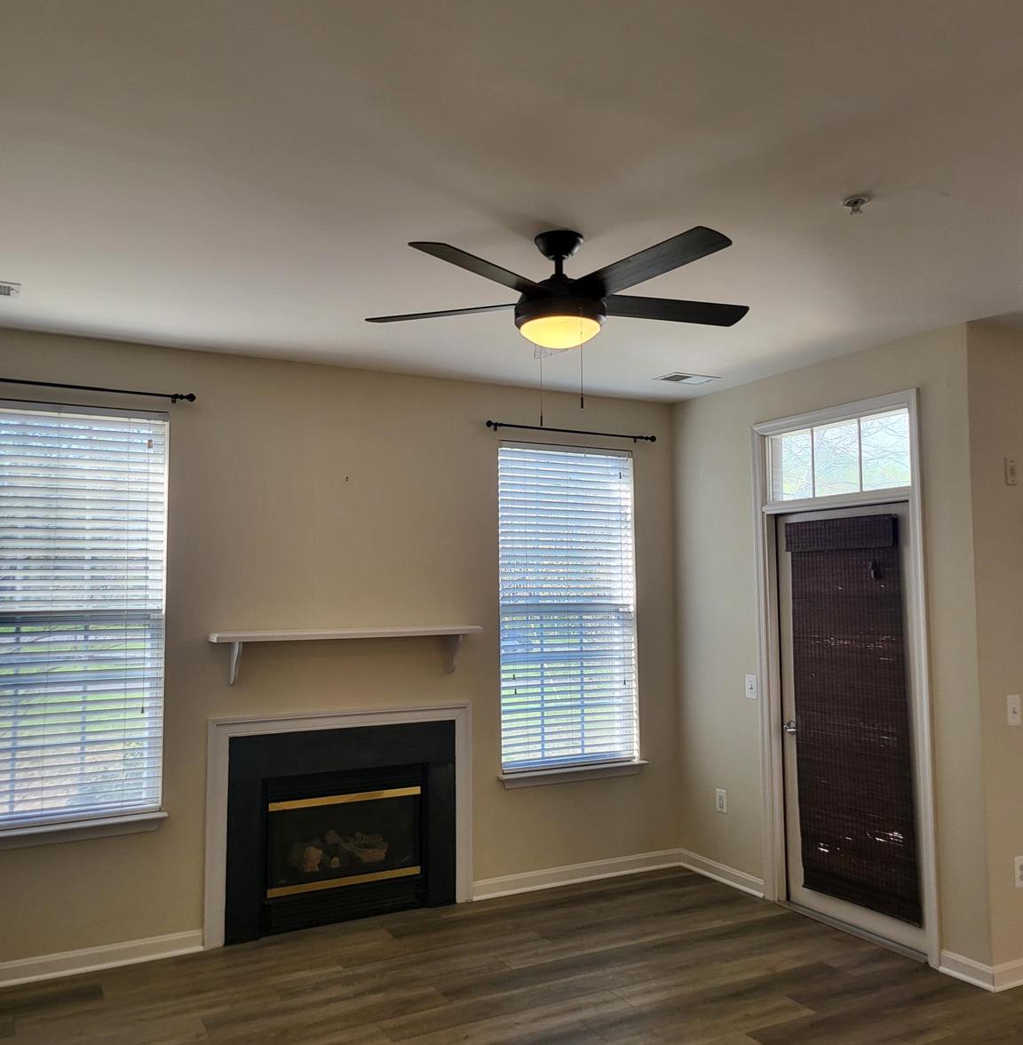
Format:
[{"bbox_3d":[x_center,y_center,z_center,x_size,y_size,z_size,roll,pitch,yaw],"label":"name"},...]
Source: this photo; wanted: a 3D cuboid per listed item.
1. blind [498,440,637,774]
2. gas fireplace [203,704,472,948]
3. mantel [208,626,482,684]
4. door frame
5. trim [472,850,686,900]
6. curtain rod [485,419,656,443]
[{"bbox_3d":[0.329,0.468,5.425,0.891,1.806,0.055,2,-5,-28],"label":"blind"},{"bbox_3d":[-0.831,1.453,4.704,1.355,1.027,0.150,2,-5,-28],"label":"gas fireplace"},{"bbox_3d":[-0.780,0.651,4.682,1.359,0.251,0.175,2,-5,-28],"label":"mantel"},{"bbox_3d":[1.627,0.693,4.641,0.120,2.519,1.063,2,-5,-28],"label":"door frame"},{"bbox_3d":[0.394,1.969,5.305,1.359,0.087,0.020,2,-5,-28],"label":"trim"},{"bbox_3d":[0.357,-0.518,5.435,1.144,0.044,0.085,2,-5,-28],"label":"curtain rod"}]

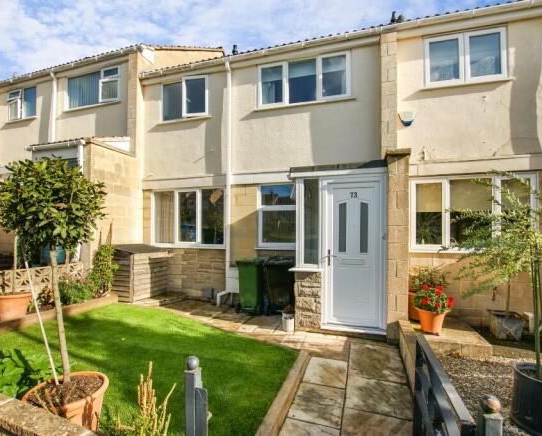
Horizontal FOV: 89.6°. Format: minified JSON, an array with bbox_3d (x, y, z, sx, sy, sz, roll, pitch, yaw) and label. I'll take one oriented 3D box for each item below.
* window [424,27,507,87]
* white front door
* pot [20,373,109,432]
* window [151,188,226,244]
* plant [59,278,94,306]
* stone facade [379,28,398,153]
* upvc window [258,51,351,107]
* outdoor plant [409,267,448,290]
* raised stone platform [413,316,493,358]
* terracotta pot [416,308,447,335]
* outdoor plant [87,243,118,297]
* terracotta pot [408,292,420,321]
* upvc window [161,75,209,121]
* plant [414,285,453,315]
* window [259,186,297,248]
[{"bbox_3d":[3.281,-2.716,4.632,1.214,0.885,0.120,0,-1,16],"label":"window"},{"bbox_3d":[1.162,0.520,3.842,0.834,2.142,0.100,0,-1,16],"label":"white front door"},{"bbox_3d":[-1.432,1.420,1.927,0.475,0.420,0.475,0,-1,0],"label":"pot"},{"bbox_3d":[-1.856,0.010,6.067,1.846,1.311,0.120,0,-1,16],"label":"window"},{"bbox_3d":[-3.273,1.260,4.620,0.480,0.480,0.450,0,0,18],"label":"plant"},{"bbox_3d":[2.070,-2.168,4.760,0.260,2.100,0.140,0,0,18],"label":"stone facade"},{"bbox_3d":[0.616,-2.637,5.209,1.780,0.840,0.090,0,0,18],"label":"upvc window"},{"bbox_3d":[2.568,0.995,4.454,0.520,0.430,0.480,0,-1,16],"label":"outdoor plant"},{"bbox_3d":[2.534,1.717,4.139,1.040,0.160,0.900,0,0,18],"label":"raised stone platform"},{"bbox_3d":[2.275,1.468,3.862,0.390,0.310,0.390,0,-1,16],"label":"terracotta pot"},{"bbox_3d":[-3.125,0.958,5.080,0.480,1.000,0.450,0,0,18],"label":"outdoor plant"},{"bbox_3d":[2.470,1.431,4.457,0.420,0.410,0.420,0,-1,16],"label":"terracotta pot"},{"bbox_3d":[-1.945,-2.666,6.130,1.233,0.961,0.120,0,-1,16],"label":"upvc window"},{"bbox_3d":[2.297,1.152,3.860,0.480,0.410,0.460,0,-1,16],"label":"plant"},{"bbox_3d":[0.194,-0.043,5.375,0.900,1.250,0.090,0,0,18],"label":"window"}]

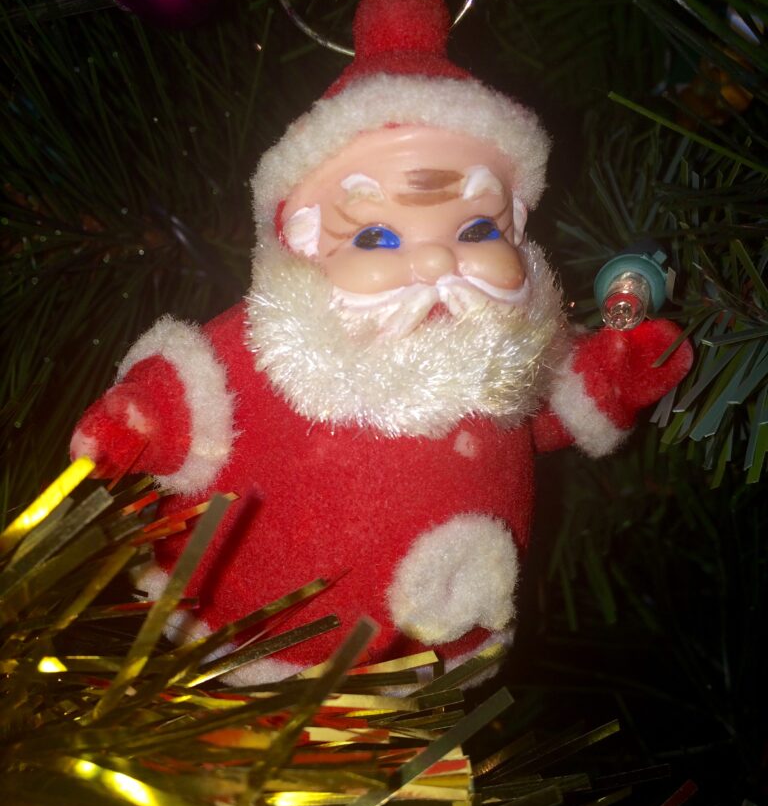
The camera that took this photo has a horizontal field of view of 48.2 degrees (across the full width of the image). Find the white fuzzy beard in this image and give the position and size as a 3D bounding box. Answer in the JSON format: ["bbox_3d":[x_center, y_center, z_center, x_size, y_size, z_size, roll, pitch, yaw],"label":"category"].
[{"bbox_3d":[0.004,-0.011,0.130,0.049,0.035,0.032,-1,3,-14],"label":"white fuzzy beard"}]

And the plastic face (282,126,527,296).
[{"bbox_3d":[0.004,-0.026,0.126,0.038,0.028,0.023,-1,3,-14],"label":"plastic face"}]

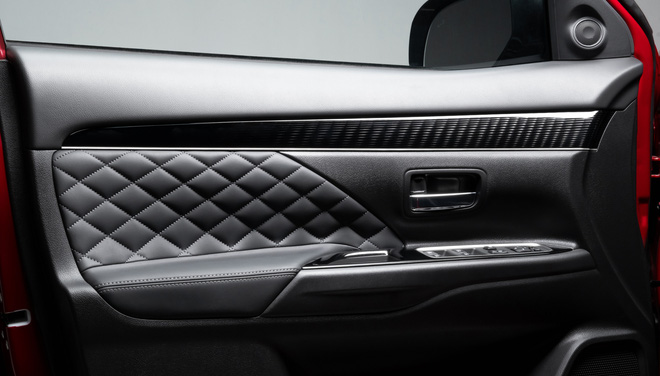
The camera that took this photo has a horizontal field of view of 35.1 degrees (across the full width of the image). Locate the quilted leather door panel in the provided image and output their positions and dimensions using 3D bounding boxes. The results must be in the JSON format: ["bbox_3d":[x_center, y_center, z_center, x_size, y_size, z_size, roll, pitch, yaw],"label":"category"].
[{"bbox_3d":[-0.113,0.053,1.396,0.495,0.200,0.105,-1,10,-23],"label":"quilted leather door panel"}]

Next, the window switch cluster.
[{"bbox_3d":[0.228,0.097,1.532,0.215,0.022,0.062,-2,10,-23],"label":"window switch cluster"}]

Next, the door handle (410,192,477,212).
[{"bbox_3d":[0.168,0.021,1.549,0.103,0.027,0.025,-1,10,-23],"label":"door handle"}]

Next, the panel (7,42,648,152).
[{"bbox_3d":[0.042,-0.125,1.508,0.965,0.138,0.115,-1,10,-23],"label":"panel"}]

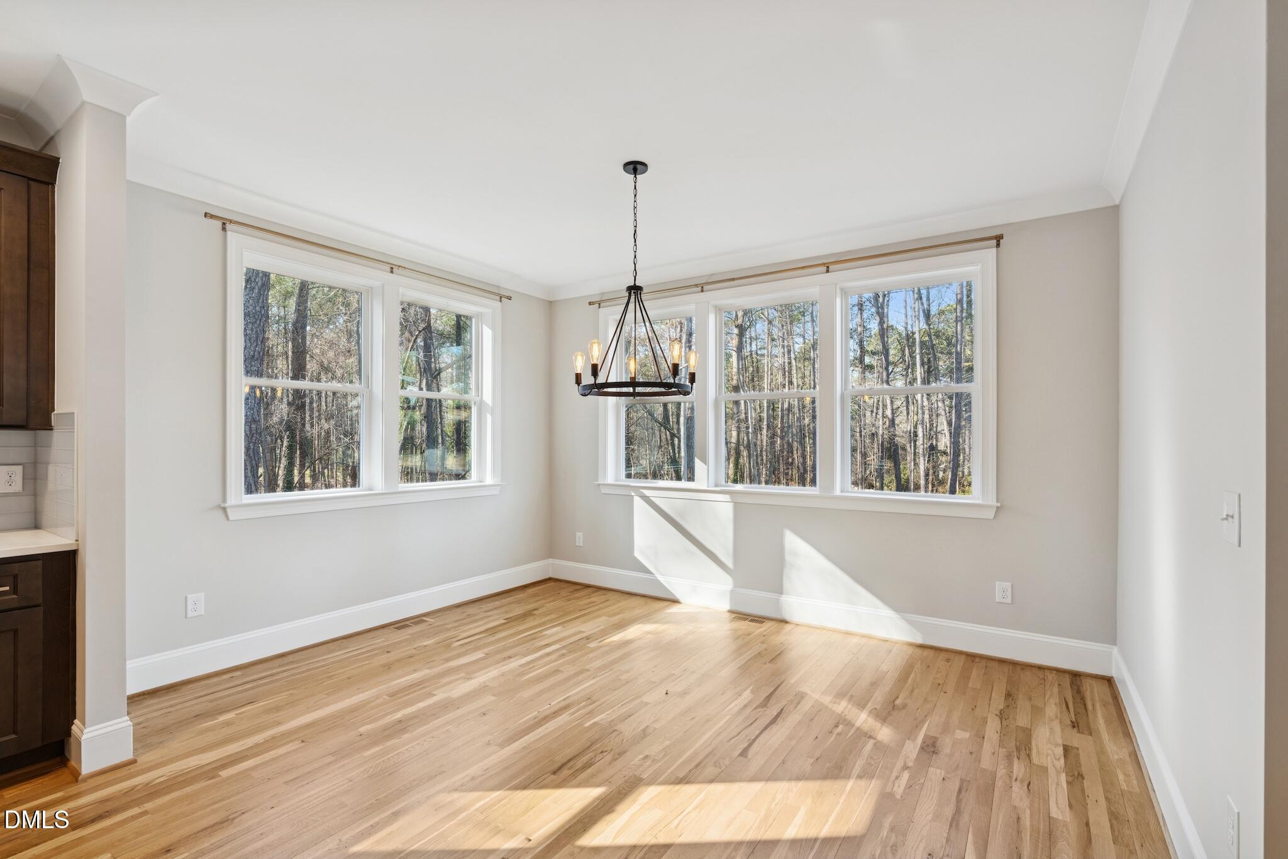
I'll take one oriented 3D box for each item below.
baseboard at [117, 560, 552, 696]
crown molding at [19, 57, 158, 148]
[{"bbox_3d":[-1.782,1.290,4.140,0.022,0.173,3.246,0,-1,34],"label":"baseboard"},{"bbox_3d":[-2.368,-1.309,2.423,0.736,0.105,0.288,0,-1,34],"label":"crown molding"}]

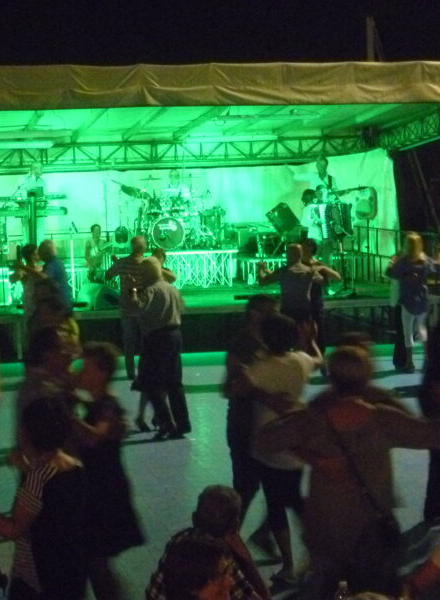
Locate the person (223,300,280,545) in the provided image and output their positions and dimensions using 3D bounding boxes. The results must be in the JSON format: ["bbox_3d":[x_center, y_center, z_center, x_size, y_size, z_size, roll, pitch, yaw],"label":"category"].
[{"bbox_3d":[0.230,0.830,9.800,0.550,1.730,0.480,-5,6,-33],"label":"person"}]

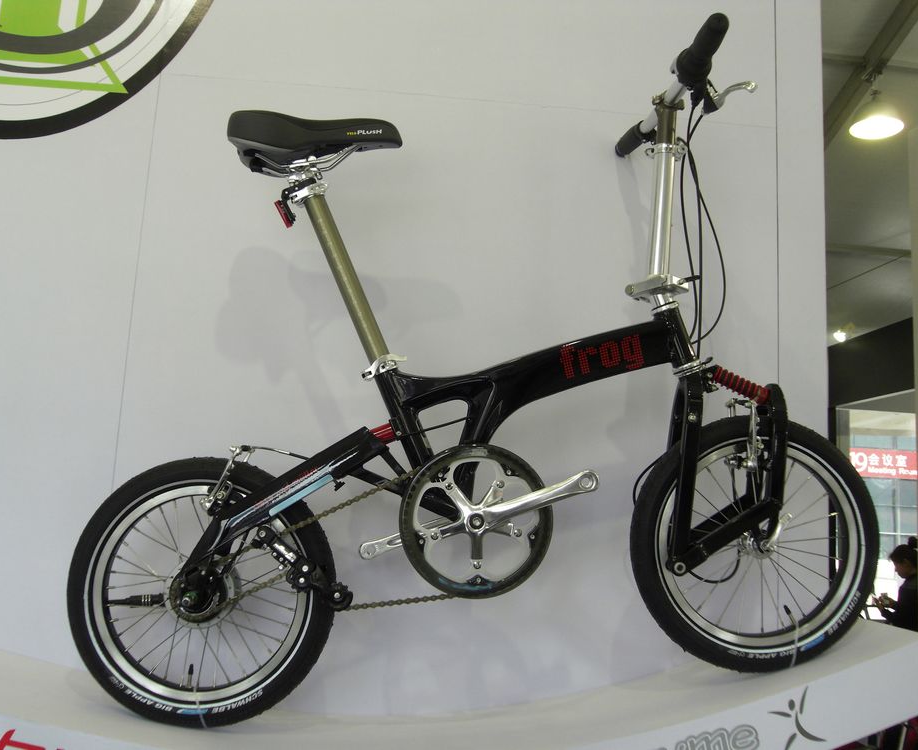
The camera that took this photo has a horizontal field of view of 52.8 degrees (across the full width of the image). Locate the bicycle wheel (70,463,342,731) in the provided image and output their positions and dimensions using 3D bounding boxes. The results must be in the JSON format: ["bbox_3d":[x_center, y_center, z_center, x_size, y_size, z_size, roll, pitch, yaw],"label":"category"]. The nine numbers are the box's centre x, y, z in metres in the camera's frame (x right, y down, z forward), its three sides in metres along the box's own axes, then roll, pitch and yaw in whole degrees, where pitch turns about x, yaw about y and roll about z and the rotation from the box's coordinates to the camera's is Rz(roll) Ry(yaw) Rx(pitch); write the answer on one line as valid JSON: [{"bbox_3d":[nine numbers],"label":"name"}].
[{"bbox_3d":[-0.387,0.326,1.394,0.402,0.402,0.052,-4,-4,-4],"label":"bicycle wheel"}]

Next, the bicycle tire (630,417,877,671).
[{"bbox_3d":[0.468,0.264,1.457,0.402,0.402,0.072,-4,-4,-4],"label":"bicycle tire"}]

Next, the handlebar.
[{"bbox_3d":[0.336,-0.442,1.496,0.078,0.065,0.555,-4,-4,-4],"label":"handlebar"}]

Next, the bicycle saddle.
[{"bbox_3d":[-0.226,-0.365,1.453,0.272,0.085,0.160,0,-4,-4],"label":"bicycle saddle"}]

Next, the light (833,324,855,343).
[{"bbox_3d":[3.962,-0.426,9.500,0.210,0.190,0.220,-2,-11,31],"label":"light"}]

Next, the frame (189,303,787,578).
[{"bbox_3d":[0.045,0.115,1.438,0.925,0.420,0.130,-4,-4,-4],"label":"frame"}]

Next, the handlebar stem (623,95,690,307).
[{"bbox_3d":[0.322,-0.282,1.484,0.100,0.350,0.065,2,-4,-4],"label":"handlebar stem"}]

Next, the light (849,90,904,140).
[{"bbox_3d":[3.441,-2.197,7.626,0.440,0.330,0.440,3,-9,0],"label":"light"}]

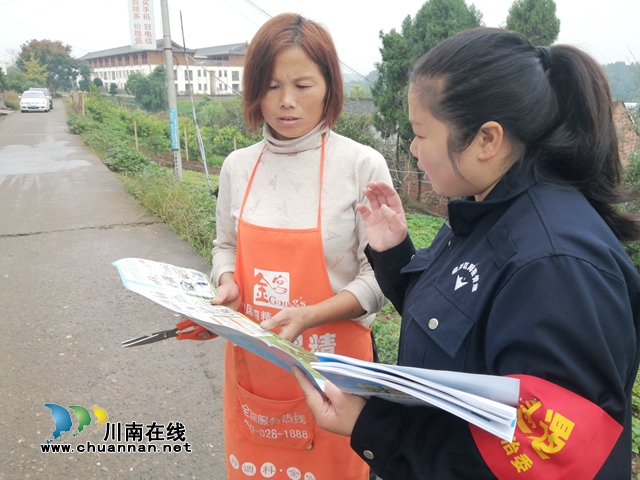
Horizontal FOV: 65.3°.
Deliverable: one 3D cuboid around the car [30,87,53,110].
[{"bbox_3d":[-23.027,-11.583,40.996,1.840,1.710,4.600,-7,18,-21],"label":"car"}]

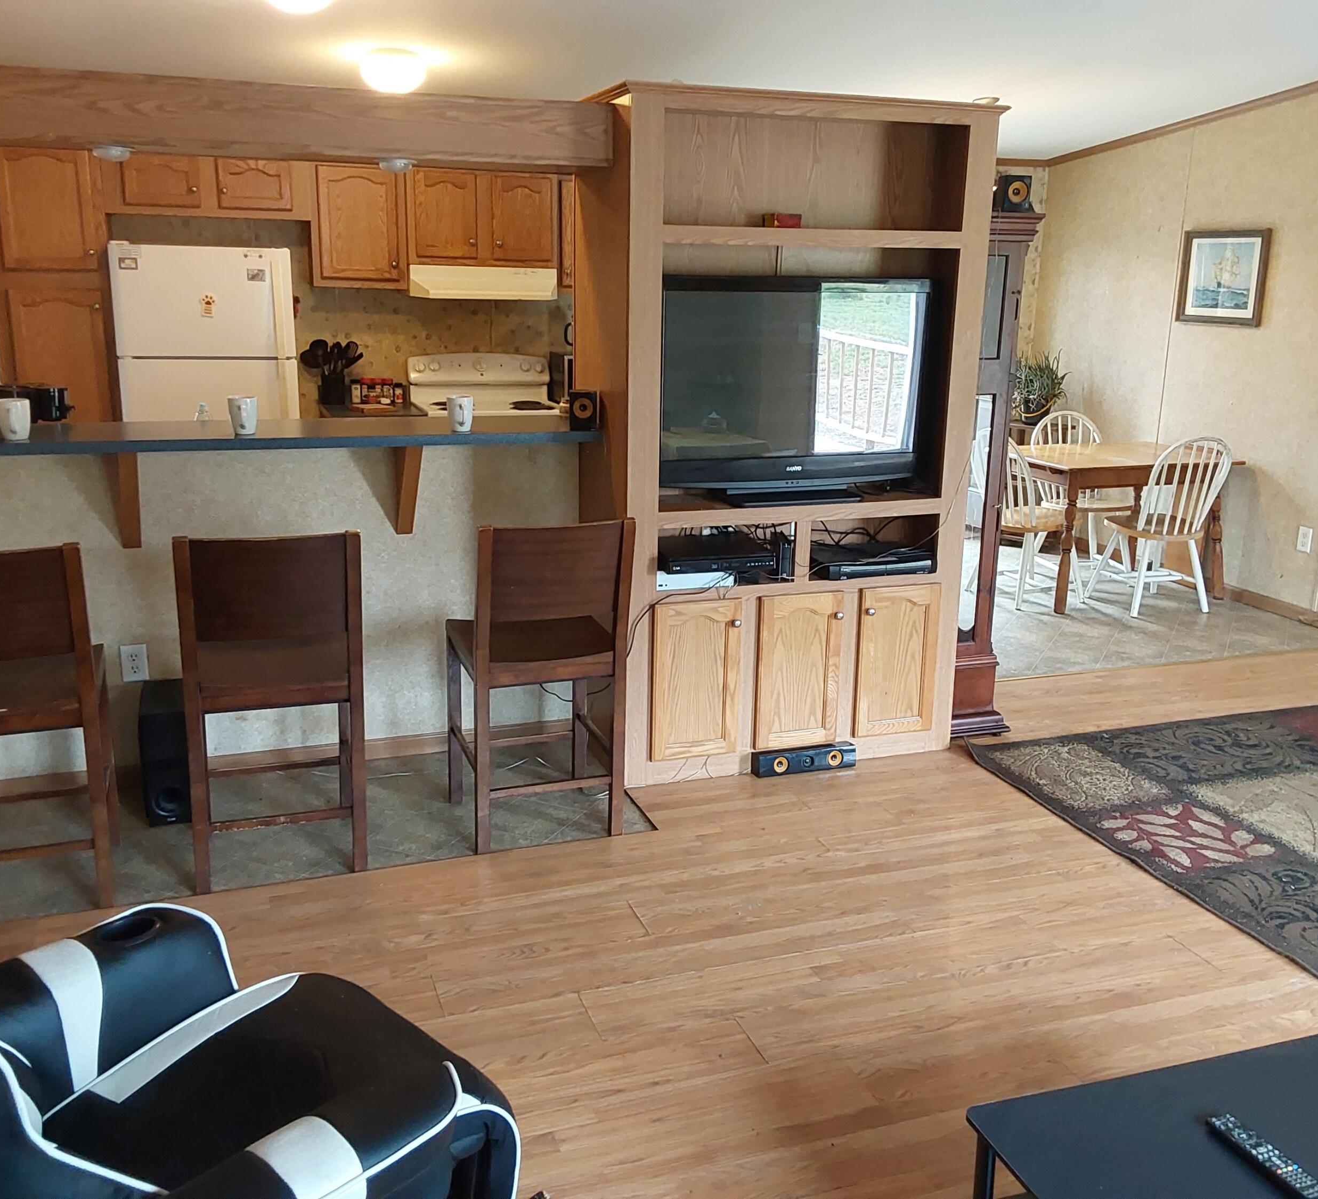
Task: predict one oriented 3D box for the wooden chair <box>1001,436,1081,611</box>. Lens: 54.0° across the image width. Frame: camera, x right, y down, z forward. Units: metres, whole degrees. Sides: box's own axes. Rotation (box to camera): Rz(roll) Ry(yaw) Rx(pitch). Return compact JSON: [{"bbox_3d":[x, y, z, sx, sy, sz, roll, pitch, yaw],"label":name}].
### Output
[{"bbox_3d":[1.931,-0.456,6.744,0.540,0.915,0.460,-5,16,-24],"label":"wooden chair"}]

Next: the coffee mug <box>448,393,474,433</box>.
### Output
[{"bbox_3d":[-0.609,-0.568,3.979,0.080,0.104,0.112,-2,14,-13],"label":"coffee mug"}]

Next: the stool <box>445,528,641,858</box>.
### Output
[{"bbox_3d":[-0.358,0.212,3.814,0.455,0.965,0.480,-4,15,-19],"label":"stool"}]

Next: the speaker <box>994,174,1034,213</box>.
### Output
[{"bbox_3d":[1.190,-1.361,4.379,0.094,0.125,0.096,-2,14,-13],"label":"speaker"}]

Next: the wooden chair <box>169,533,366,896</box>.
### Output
[{"bbox_3d":[-1.049,0.247,3.484,0.446,0.961,0.500,-4,15,-19],"label":"wooden chair"}]

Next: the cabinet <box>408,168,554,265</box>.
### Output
[{"bbox_3d":[-0.937,-1.976,6.724,0.768,0.480,0.320,-4,15,-19],"label":"cabinet"}]

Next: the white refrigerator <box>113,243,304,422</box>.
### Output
[{"bbox_3d":[-2.139,-0.824,6.197,0.756,1.683,0.770,-4,15,-19],"label":"white refrigerator"}]

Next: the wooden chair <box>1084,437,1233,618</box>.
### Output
[{"bbox_3d":[2.554,-0.405,6.589,0.460,0.915,0.540,-3,15,-17],"label":"wooden chair"}]

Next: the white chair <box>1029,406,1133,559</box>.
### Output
[{"bbox_3d":[2.316,-0.554,7.021,0.450,0.900,0.480,-4,15,-19],"label":"white chair"}]

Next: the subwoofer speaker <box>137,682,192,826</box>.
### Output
[{"bbox_3d":[-1.512,0.465,3.982,0.130,0.352,0.335,-4,15,-19],"label":"subwoofer speaker"}]

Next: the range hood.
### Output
[{"bbox_3d":[-0.919,-1.649,6.728,0.768,0.155,0.470,-4,15,-19],"label":"range hood"}]

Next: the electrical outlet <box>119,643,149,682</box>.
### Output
[{"bbox_3d":[-1.659,0.209,4.094,0.074,0.116,0.012,-4,15,-19],"label":"electrical outlet"}]

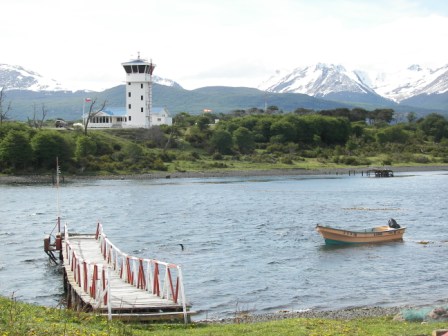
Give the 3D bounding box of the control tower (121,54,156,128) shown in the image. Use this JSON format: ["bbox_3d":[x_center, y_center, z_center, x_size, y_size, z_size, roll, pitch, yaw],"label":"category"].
[{"bbox_3d":[-20.365,-18.286,232.000,7.000,17.800,7.000,0,2,12],"label":"control tower"}]

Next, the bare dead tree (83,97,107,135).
[{"bbox_3d":[-28.067,-11.140,212.000,5.000,8.000,4.200,0,2,0],"label":"bare dead tree"}]

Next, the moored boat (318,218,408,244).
[{"bbox_3d":[9.316,4.406,66.000,6.700,1.600,1.750,-1,2,-32],"label":"moored boat"}]

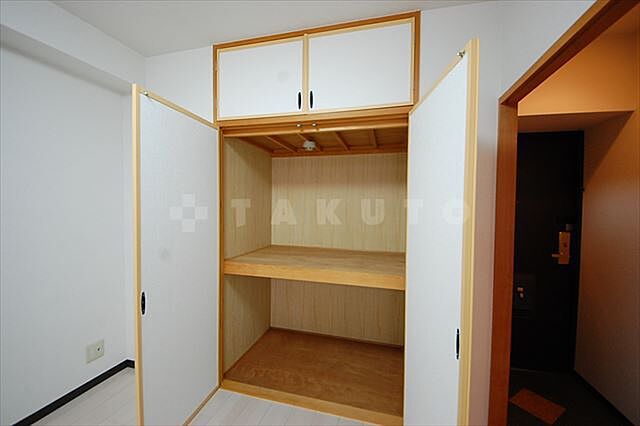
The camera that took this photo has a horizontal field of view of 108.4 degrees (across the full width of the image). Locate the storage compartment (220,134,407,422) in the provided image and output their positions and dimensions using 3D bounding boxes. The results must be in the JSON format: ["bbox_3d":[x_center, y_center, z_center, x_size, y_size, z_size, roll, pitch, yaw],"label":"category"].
[{"bbox_3d":[0.000,0.361,1.816,1.220,1.760,0.740,1,2,14],"label":"storage compartment"}]

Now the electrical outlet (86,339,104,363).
[{"bbox_3d":[-1.594,0.984,1.645,0.011,0.120,0.113,1,2,14],"label":"electrical outlet"}]

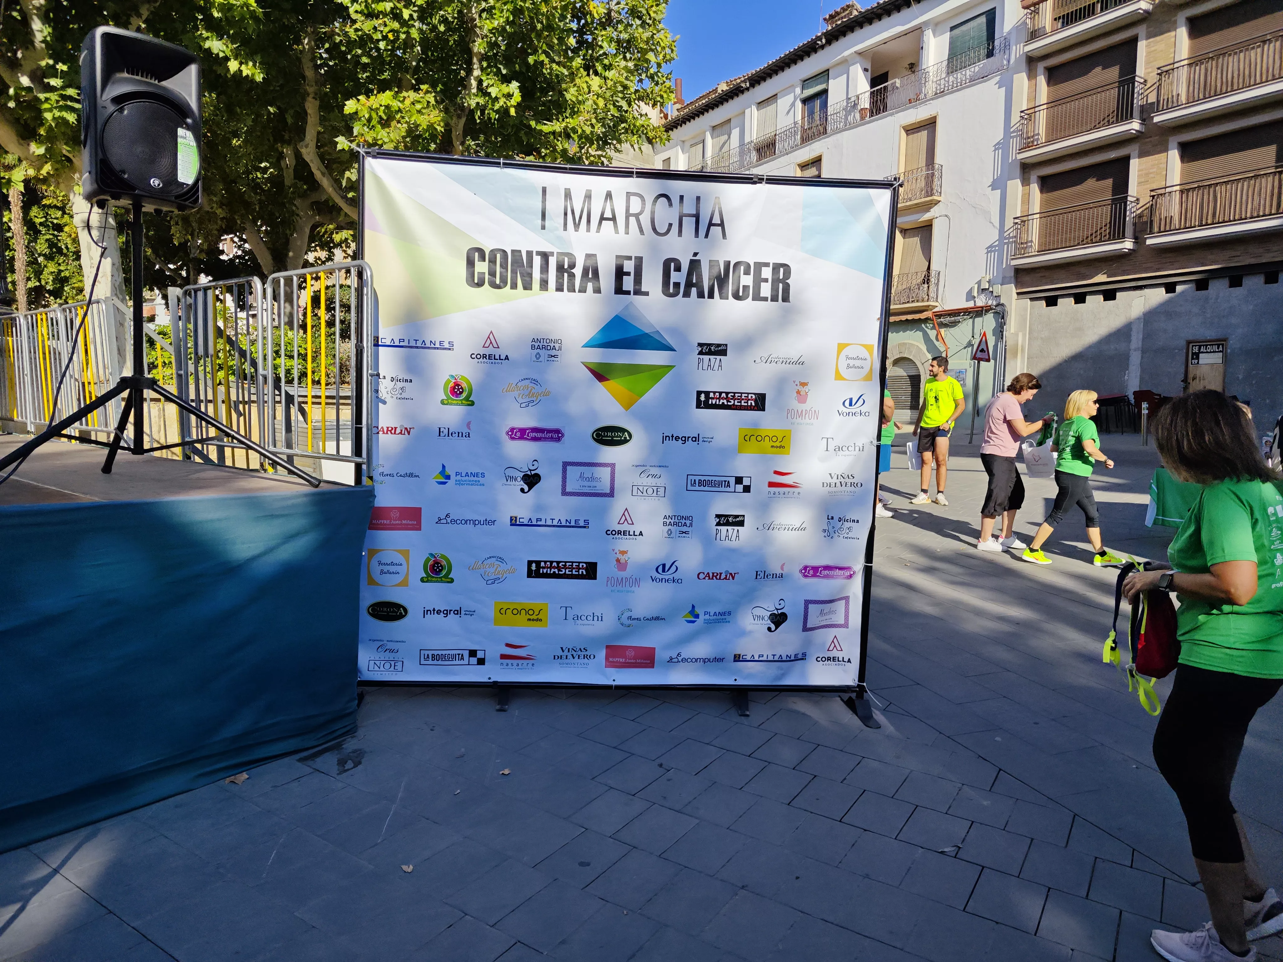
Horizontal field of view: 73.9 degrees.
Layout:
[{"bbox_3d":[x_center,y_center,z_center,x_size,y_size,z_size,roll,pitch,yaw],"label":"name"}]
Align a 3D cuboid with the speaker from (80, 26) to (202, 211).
[{"bbox_3d":[-2.200,-1.538,3.750,0.400,0.660,0.360,-3,7,-42],"label":"speaker"}]

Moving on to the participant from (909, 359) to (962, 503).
[{"bbox_3d":[3.642,-0.617,10.500,0.570,1.820,0.400,7,8,43],"label":"participant"}]

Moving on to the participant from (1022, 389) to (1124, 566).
[{"bbox_3d":[3.899,-0.036,7.720,0.850,1.600,0.500,2,6,-2],"label":"participant"}]

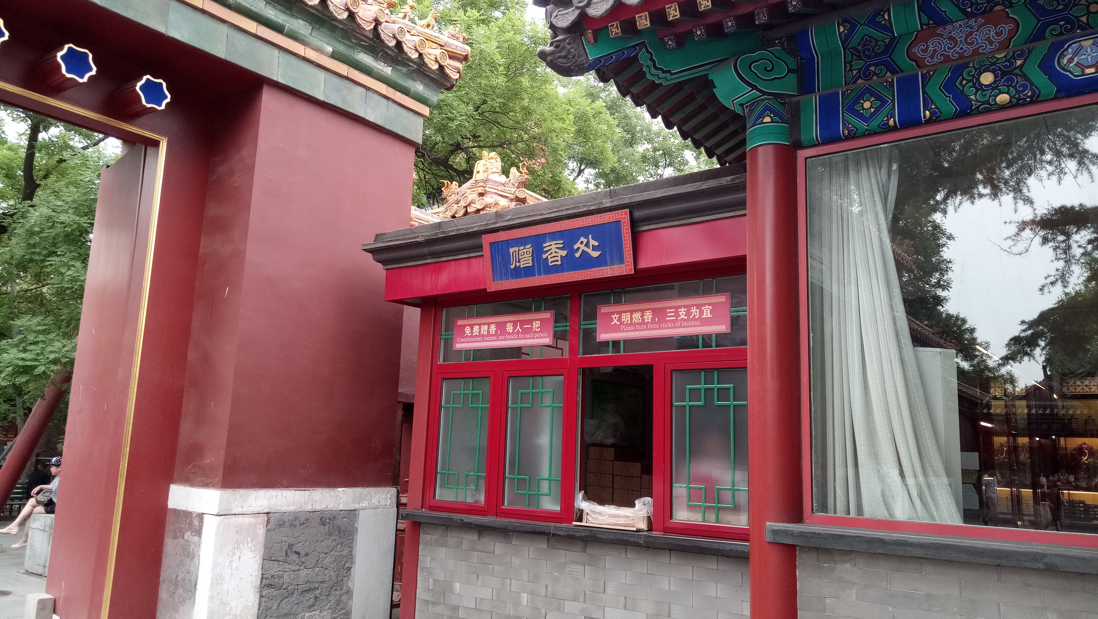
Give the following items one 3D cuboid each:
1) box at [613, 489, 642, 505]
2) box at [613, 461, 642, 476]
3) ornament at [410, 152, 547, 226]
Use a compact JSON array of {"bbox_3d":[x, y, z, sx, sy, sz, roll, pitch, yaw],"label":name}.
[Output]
[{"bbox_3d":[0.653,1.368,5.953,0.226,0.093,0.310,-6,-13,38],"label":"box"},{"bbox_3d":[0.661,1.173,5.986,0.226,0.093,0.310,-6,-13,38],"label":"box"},{"bbox_3d":[-0.824,-1.363,9.500,1.450,0.850,0.750,-5,-12,36],"label":"ornament"}]

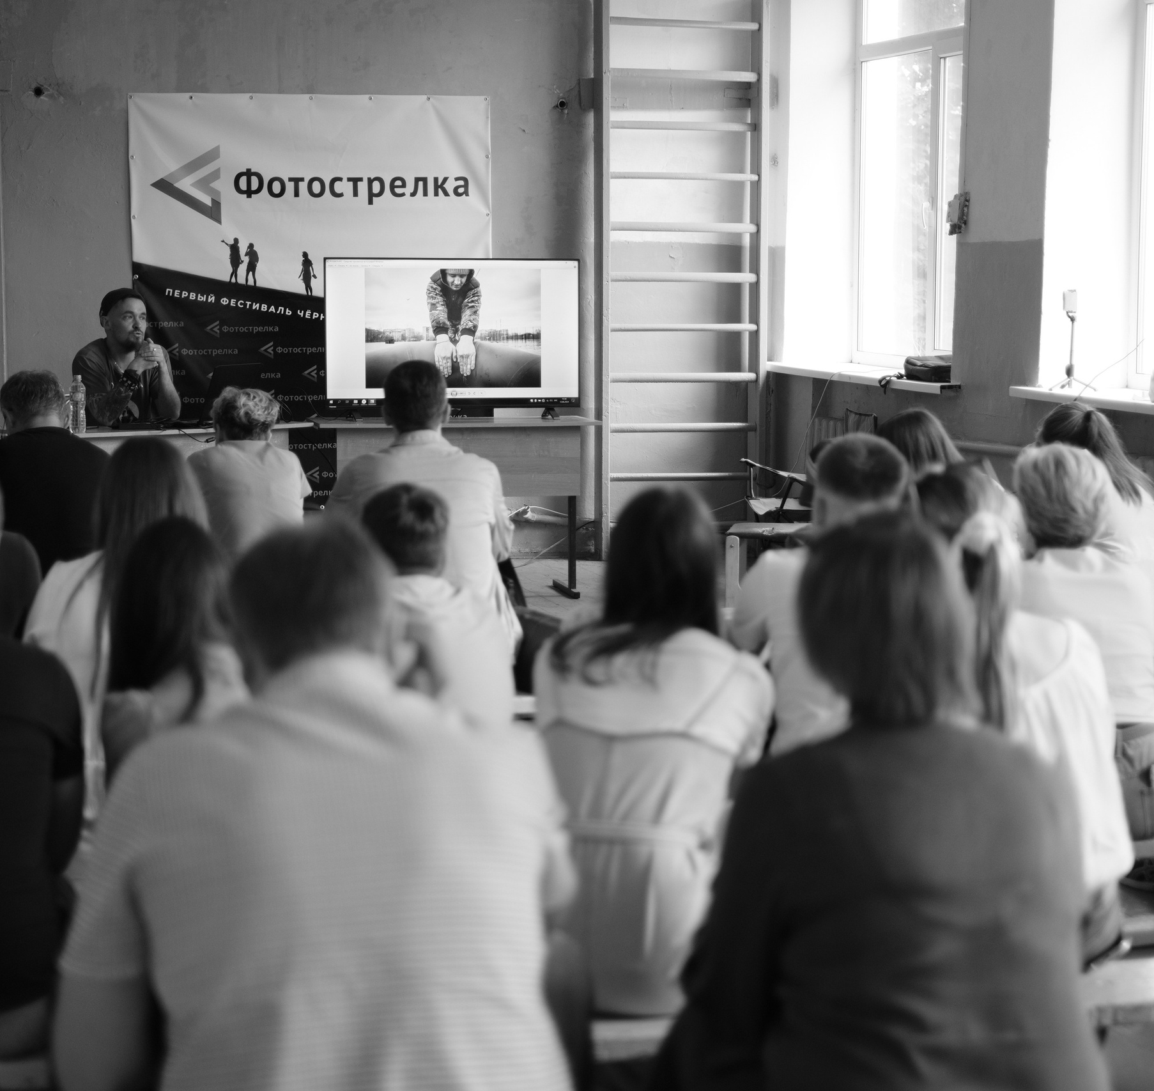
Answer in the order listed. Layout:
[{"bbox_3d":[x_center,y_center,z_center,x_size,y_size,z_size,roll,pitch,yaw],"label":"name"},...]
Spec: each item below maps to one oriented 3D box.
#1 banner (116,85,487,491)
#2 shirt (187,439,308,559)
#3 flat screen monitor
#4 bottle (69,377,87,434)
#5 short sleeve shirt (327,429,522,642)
[{"bbox_3d":[-1.225,-1.117,11.194,1.680,1.930,0.030,-2,7,-14],"label":"banner"},{"bbox_3d":[-0.977,-0.060,7.150,0.390,0.580,0.280,-1,7,-10],"label":"shirt"},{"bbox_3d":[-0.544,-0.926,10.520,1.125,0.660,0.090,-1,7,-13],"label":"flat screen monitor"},{"bbox_3d":[-2.031,-0.570,9.800,0.071,0.236,0.071,-2,7,-14],"label":"bottle"},{"bbox_3d":[-0.393,0.014,6.150,0.490,0.620,0.300,-1,7,-7],"label":"short sleeve shirt"}]

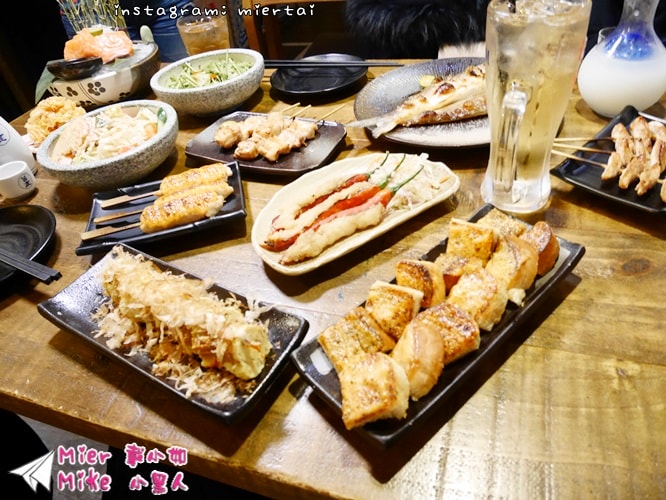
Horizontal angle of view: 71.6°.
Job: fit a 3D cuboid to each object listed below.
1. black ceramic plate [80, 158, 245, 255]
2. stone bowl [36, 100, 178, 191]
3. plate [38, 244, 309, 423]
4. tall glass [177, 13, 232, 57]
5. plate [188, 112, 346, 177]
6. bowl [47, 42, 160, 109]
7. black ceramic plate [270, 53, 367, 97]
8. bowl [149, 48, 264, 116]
[{"bbox_3d":[-0.189,-0.046,0.530,0.178,0.025,0.113,-13,41,-4],"label":"black ceramic plate"},{"bbox_3d":[-0.284,-0.129,0.617,0.177,0.061,0.177,-10,41,0],"label":"stone bowl"},{"bbox_3d":[-0.138,0.062,0.389,0.231,0.033,0.089,18,48,28],"label":"plate"},{"bbox_3d":[-0.231,-0.381,0.870,0.092,0.093,0.092,-10,41,0],"label":"tall glass"},{"bbox_3d":[-0.088,-0.140,0.618,0.185,0.023,0.115,16,47,27],"label":"plate"},{"bbox_3d":[-0.395,-0.301,0.829,0.192,0.072,0.192,-10,41,0],"label":"bowl"},{"bbox_3d":[-0.023,-0.287,0.774,0.159,0.022,0.159,-6,41,5],"label":"black ceramic plate"},{"bbox_3d":[-0.195,-0.265,0.754,0.177,0.061,0.177,-10,41,0],"label":"bowl"}]

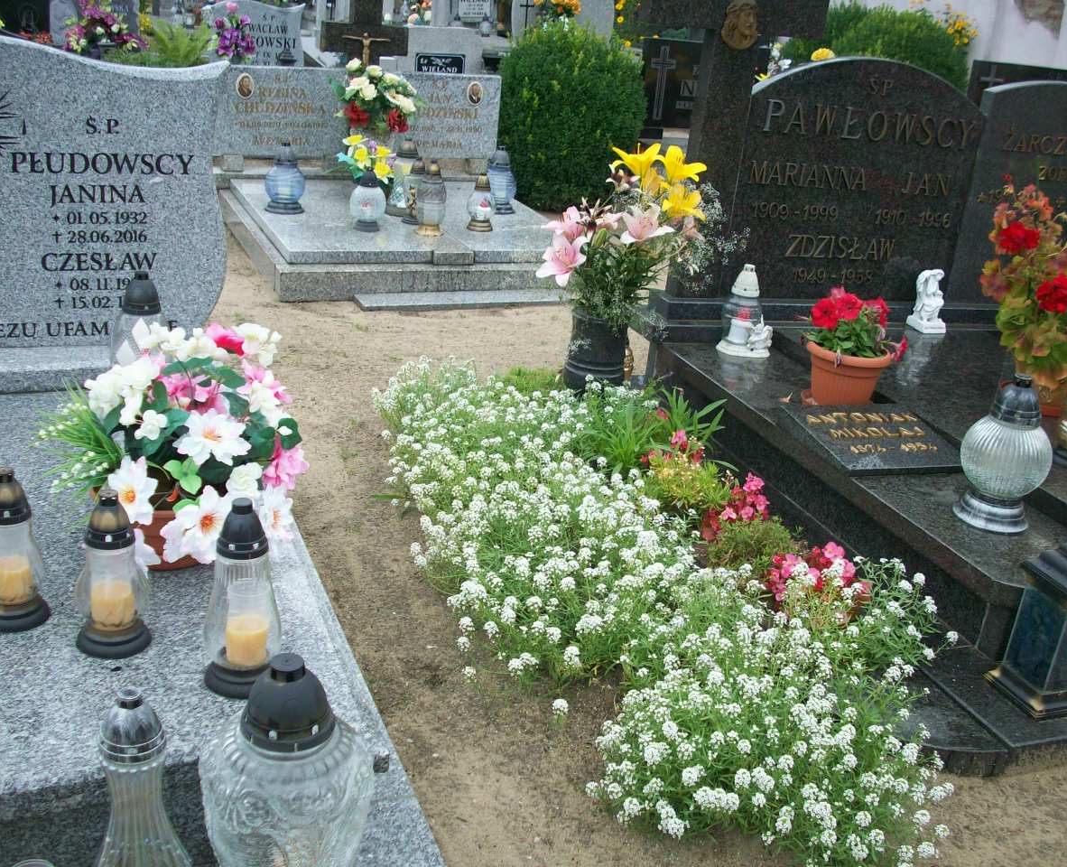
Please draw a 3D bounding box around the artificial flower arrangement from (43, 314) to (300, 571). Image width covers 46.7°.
[{"bbox_3d":[-0.638,0.020,2.170,0.450,0.400,0.420,-3,24,-22],"label":"artificial flower arrangement"}]

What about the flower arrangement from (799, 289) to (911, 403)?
[{"bbox_3d":[0.881,-0.229,3.322,0.265,0.310,0.245,-3,24,-20],"label":"flower arrangement"}]

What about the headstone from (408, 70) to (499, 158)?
[{"bbox_3d":[-0.467,-1.542,5.989,0.597,0.403,0.085,-4,24,-23],"label":"headstone"}]

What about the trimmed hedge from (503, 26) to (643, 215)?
[{"bbox_3d":[0.215,-1.780,6.960,0.840,0.950,0.790,5,22,-2],"label":"trimmed hedge"}]

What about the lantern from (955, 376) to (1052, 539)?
[{"bbox_3d":[1.121,0.036,2.916,0.215,0.357,0.215,-3,24,-21],"label":"lantern"}]

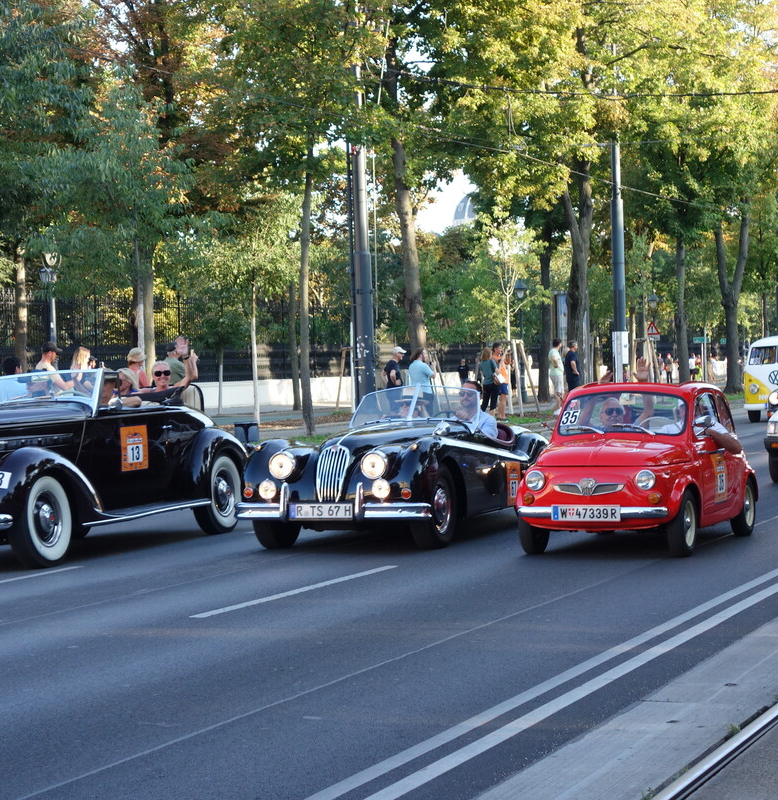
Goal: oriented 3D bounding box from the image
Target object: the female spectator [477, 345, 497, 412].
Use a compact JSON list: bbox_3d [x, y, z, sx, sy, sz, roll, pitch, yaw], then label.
[{"bbox_3d":[2.228,-0.373,47.500,0.420,1.660,0.480,-2,1,-37],"label":"female spectator"}]

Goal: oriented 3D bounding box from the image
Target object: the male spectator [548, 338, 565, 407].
[{"bbox_3d":[3.892,-0.536,48.512,0.330,1.770,0.470,-2,1,-10],"label":"male spectator"}]

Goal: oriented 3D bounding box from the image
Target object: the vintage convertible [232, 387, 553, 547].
[{"bbox_3d":[0.307,0.500,18.071,1.640,1.300,4.470,-1,1,21],"label":"vintage convertible"}]

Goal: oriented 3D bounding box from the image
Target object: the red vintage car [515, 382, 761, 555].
[{"bbox_3d":[2.027,0.448,16.479,1.320,1.360,2.970,-1,1,23],"label":"red vintage car"}]

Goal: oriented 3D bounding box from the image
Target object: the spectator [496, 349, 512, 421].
[{"bbox_3d":[2.508,-0.386,46.012,0.360,1.660,0.460,-2,1,-10],"label":"spectator"}]

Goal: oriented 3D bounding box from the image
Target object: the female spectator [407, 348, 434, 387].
[{"bbox_3d":[0.623,-0.126,40.012,0.360,1.730,0.500,-2,1,-32],"label":"female spectator"}]

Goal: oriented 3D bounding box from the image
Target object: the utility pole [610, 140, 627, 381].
[{"bbox_3d":[6.287,-3.567,57.400,0.400,7.600,0.400,-1,1,0],"label":"utility pole"}]

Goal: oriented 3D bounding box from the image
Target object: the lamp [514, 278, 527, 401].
[{"bbox_3d":[4.164,-1.856,65.500,0.440,3.850,0.440,-1,1,0],"label":"lamp"}]

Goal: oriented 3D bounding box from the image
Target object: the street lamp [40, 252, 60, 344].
[{"bbox_3d":[-7.660,-1.339,48.030,0.450,4.250,0.550,-1,1,22],"label":"street lamp"}]

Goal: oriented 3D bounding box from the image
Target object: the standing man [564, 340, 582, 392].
[{"bbox_3d":[4.218,-0.475,48.000,0.380,1.770,0.500,-1,1,-6],"label":"standing man"}]

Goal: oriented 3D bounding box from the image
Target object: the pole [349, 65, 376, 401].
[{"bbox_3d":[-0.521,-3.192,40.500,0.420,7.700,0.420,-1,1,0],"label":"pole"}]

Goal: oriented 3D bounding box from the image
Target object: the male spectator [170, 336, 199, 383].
[{"bbox_3d":[-3.139,-0.012,32.012,0.420,1.760,0.480,-2,1,-40],"label":"male spectator"}]

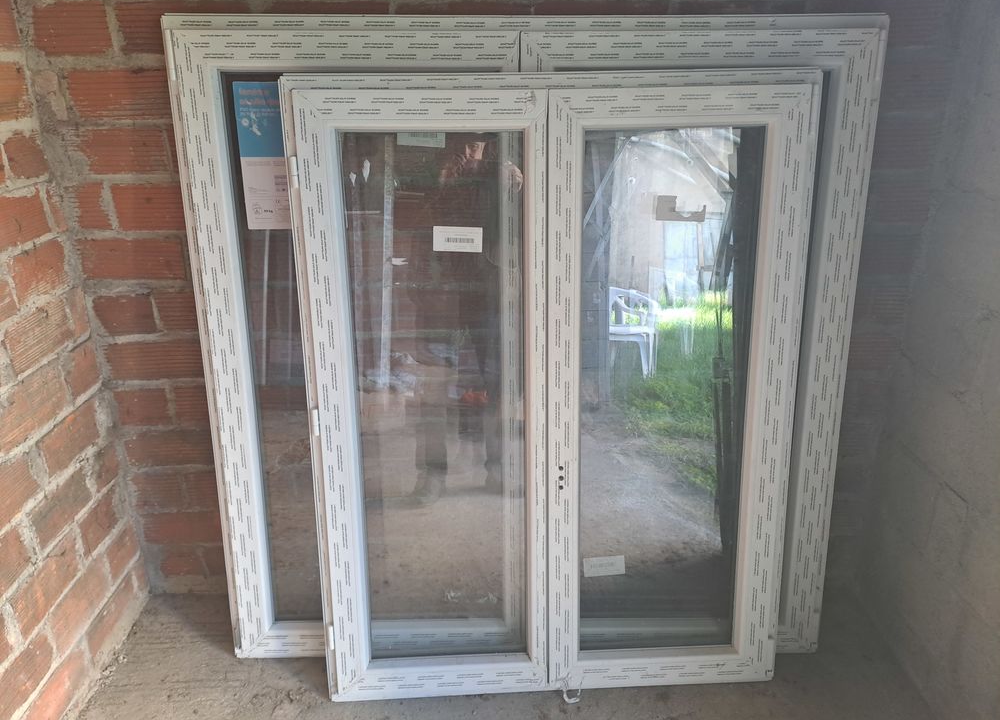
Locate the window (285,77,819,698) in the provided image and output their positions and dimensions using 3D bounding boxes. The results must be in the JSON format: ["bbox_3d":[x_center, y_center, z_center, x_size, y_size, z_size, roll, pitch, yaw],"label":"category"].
[{"bbox_3d":[0.111,0.106,1.496,1.000,1.300,0.085,-2,13,-2],"label":"window"}]

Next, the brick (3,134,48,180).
[{"bbox_3d":[-1.010,-0.406,1.447,0.120,0.079,0.130,-1,22,-1],"label":"brick"}]

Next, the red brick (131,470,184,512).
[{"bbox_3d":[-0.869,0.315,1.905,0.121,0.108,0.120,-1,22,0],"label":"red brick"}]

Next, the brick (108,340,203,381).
[{"bbox_3d":[-0.797,-0.021,1.762,0.255,0.096,0.120,-1,22,-1],"label":"brick"}]

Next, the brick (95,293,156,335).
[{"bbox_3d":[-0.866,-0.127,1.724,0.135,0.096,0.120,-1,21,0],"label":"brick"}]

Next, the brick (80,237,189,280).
[{"bbox_3d":[-0.823,-0.246,1.672,0.227,0.096,0.120,-1,22,-1],"label":"brick"}]

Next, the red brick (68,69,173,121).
[{"bbox_3d":[-0.761,-0.568,1.547,0.255,0.097,0.120,-1,22,-1],"label":"red brick"}]

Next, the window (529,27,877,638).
[{"bbox_3d":[0.402,0.025,1.589,0.710,1.392,0.080,-1,14,0],"label":"window"}]

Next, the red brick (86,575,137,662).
[{"bbox_3d":[-1.009,0.623,1.773,0.120,0.078,0.227,-1,22,0],"label":"red brick"}]

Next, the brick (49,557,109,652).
[{"bbox_3d":[-1.002,0.544,1.628,0.120,0.092,0.222,-1,21,0],"label":"brick"}]

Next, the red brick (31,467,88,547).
[{"bbox_3d":[-1.013,0.317,1.574,0.120,0.087,0.205,-1,22,0],"label":"red brick"}]

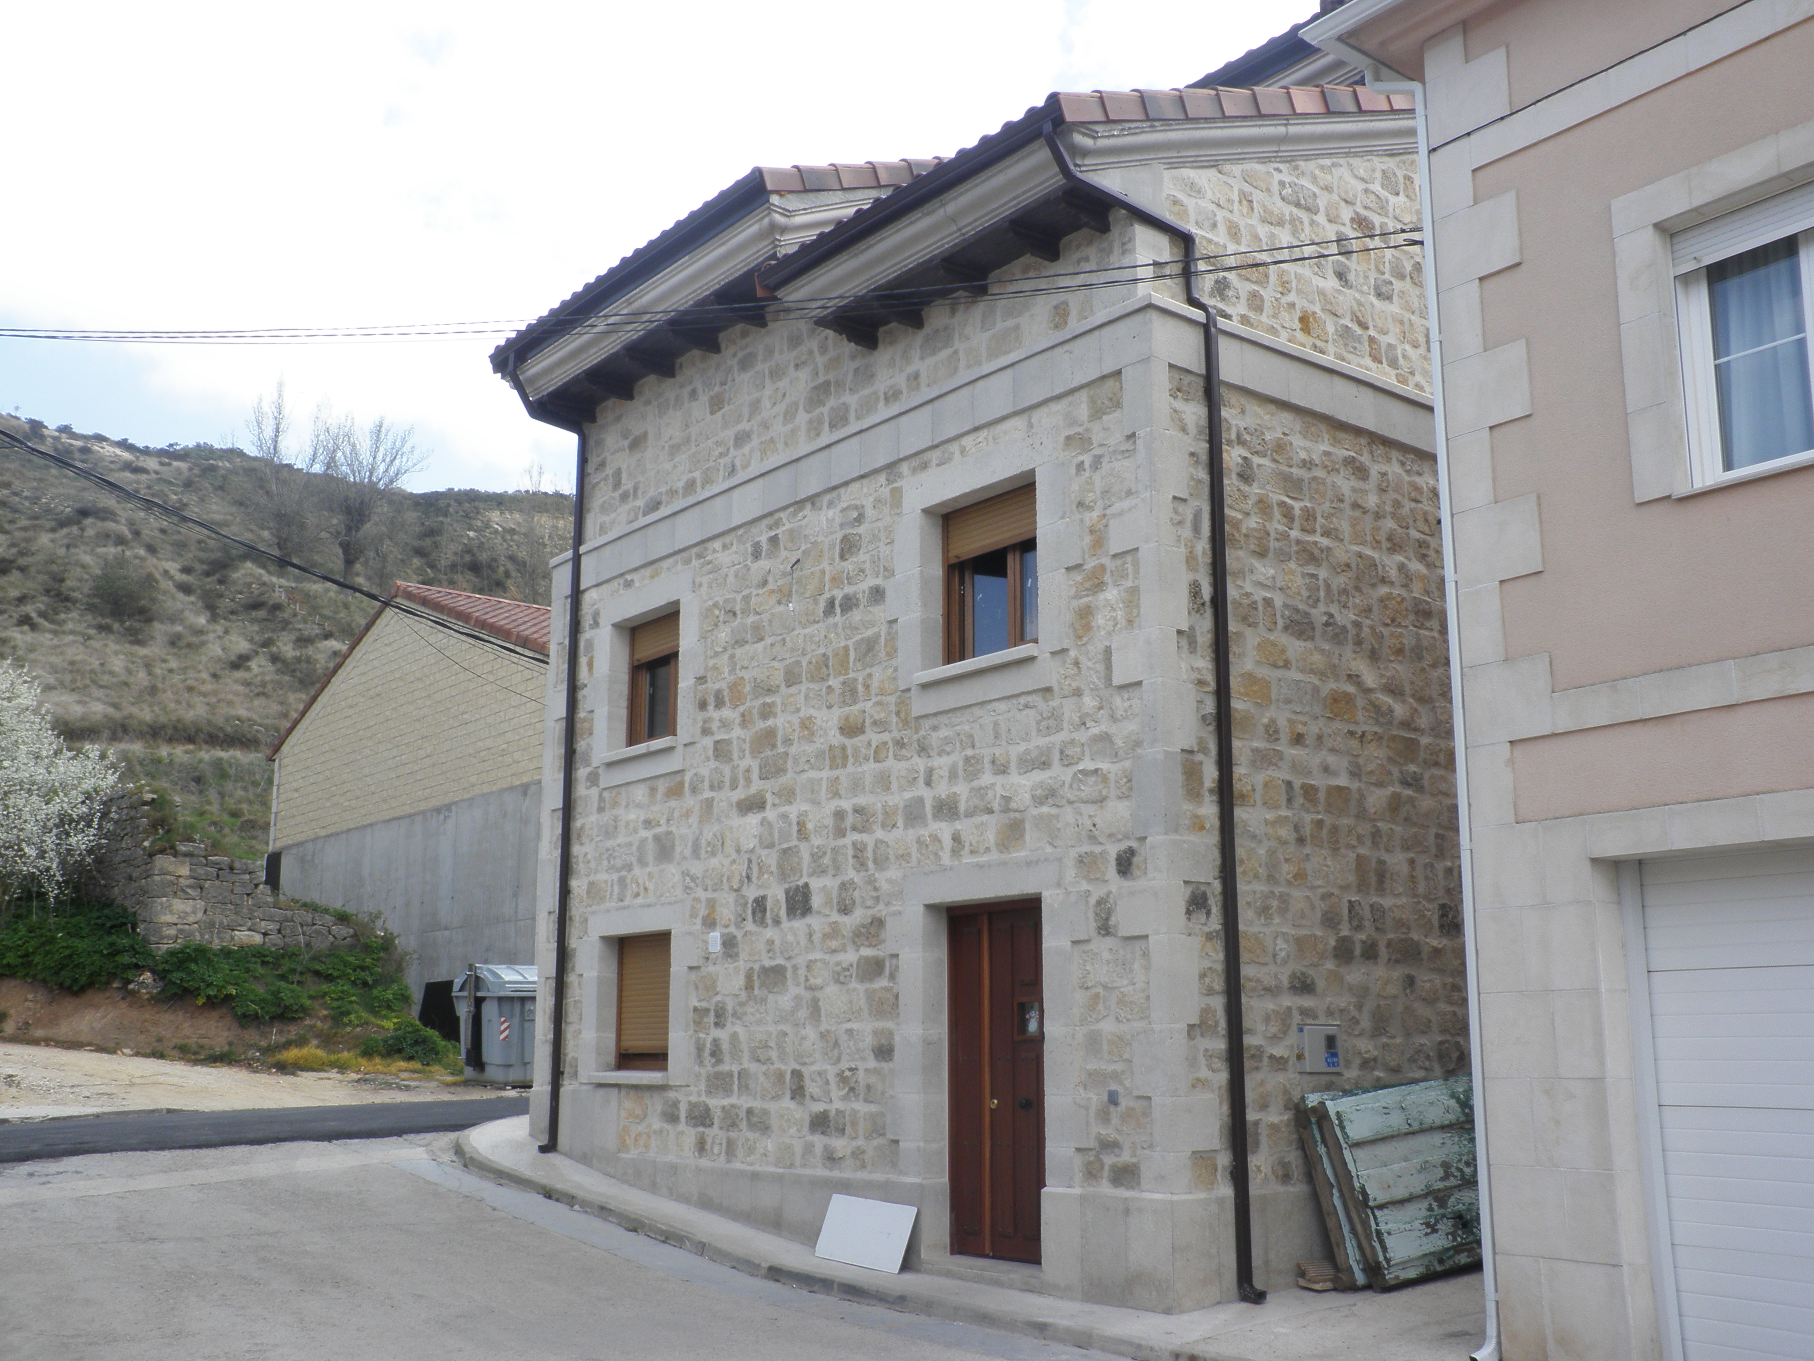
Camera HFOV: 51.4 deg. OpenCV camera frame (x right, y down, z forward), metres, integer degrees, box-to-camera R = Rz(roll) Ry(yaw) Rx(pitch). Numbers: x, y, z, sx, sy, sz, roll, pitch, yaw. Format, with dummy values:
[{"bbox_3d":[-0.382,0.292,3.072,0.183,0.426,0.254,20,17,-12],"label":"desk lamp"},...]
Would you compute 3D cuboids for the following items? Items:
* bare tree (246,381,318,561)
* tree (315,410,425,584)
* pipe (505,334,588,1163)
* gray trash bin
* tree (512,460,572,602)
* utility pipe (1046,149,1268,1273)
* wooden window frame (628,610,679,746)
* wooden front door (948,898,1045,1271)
[{"bbox_3d":[-38.097,-12.742,115.000,4.500,11.300,4.500,0,-11,0],"label":"bare tree"},{"bbox_3d":[-32.741,-11.187,115.000,6.600,11.000,6.600,0,-11,0],"label":"tree"},{"bbox_3d":[-3.321,0.536,16.865,0.790,7.238,0.109,9,-14,-37],"label":"pipe"},{"bbox_3d":[-5.083,4.591,25.200,1.600,1.600,1.350,9,-14,-37],"label":"gray trash bin"},{"bbox_3d":[-23.122,-9.420,120.000,4.200,9.900,4.200,0,-11,0],"label":"tree"},{"bbox_3d":[1.448,0.096,11.006,1.481,6.893,0.267,9,-14,-37],"label":"utility pipe"},{"bbox_3d":[-2.100,-0.018,16.383,0.099,1.145,1.187,9,-14,-37],"label":"wooden window frame"},{"bbox_3d":[0.667,2.572,12.217,0.089,2.281,1.201,9,-14,-37],"label":"wooden front door"}]

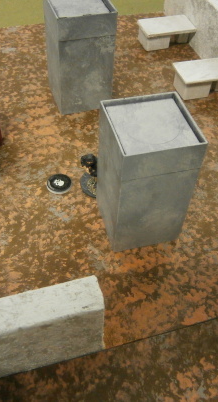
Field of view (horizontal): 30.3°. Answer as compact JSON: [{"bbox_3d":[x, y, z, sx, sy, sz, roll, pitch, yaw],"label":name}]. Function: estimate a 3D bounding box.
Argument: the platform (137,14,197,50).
[{"bbox_3d":[0.100,-0.290,0.704,0.089,0.034,0.055,-14,52,-15],"label":"platform"}]

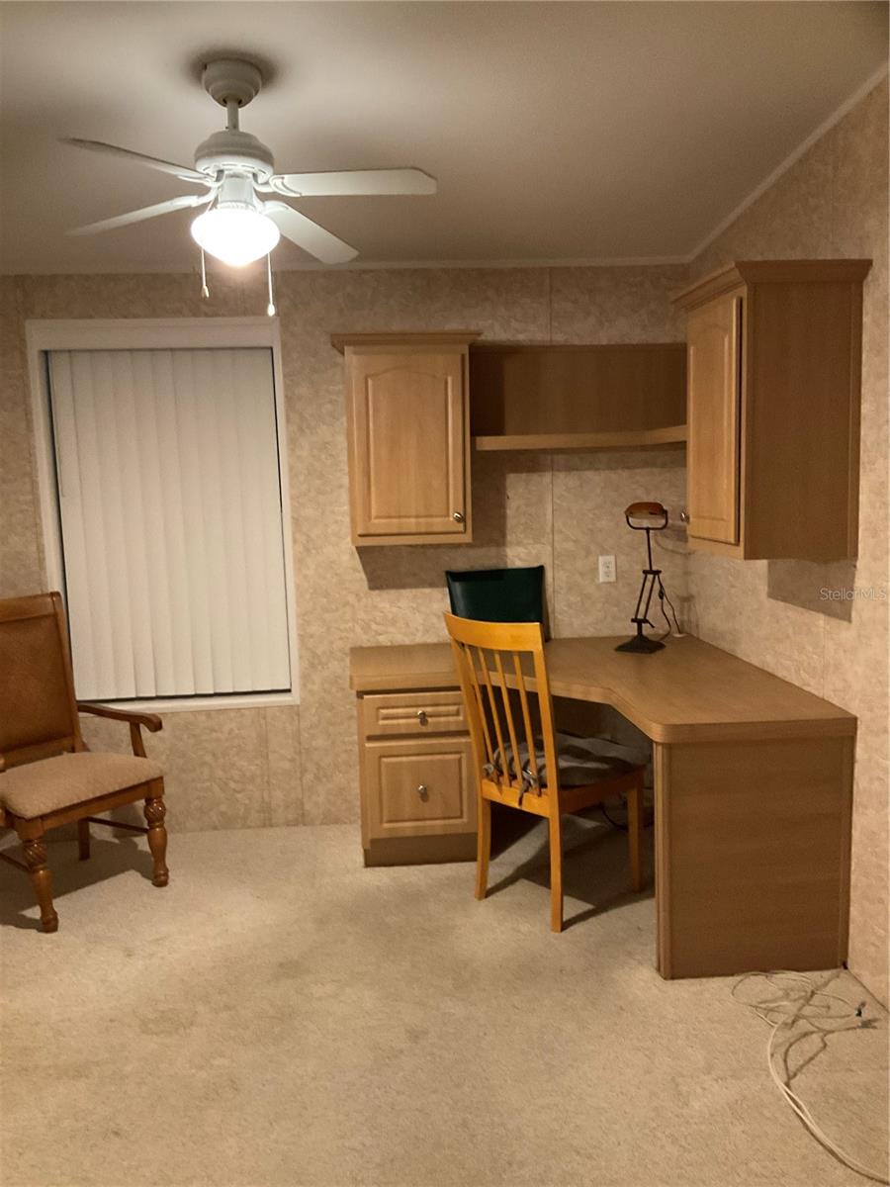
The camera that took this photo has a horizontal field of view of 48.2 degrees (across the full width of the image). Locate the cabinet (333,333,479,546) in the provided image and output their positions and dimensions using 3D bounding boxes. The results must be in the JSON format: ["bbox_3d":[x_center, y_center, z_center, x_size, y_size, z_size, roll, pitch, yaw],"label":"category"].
[{"bbox_3d":[-0.142,-0.601,3.949,0.562,0.791,0.366,-2,7,-4],"label":"cabinet"}]

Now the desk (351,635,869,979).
[{"bbox_3d":[0.392,0.667,3.558,1.464,0.759,1.505,-2,7,-4],"label":"desk"}]

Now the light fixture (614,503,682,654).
[{"bbox_3d":[0.814,-0.076,4.017,0.185,0.586,0.270,3,8,34],"label":"light fixture"}]

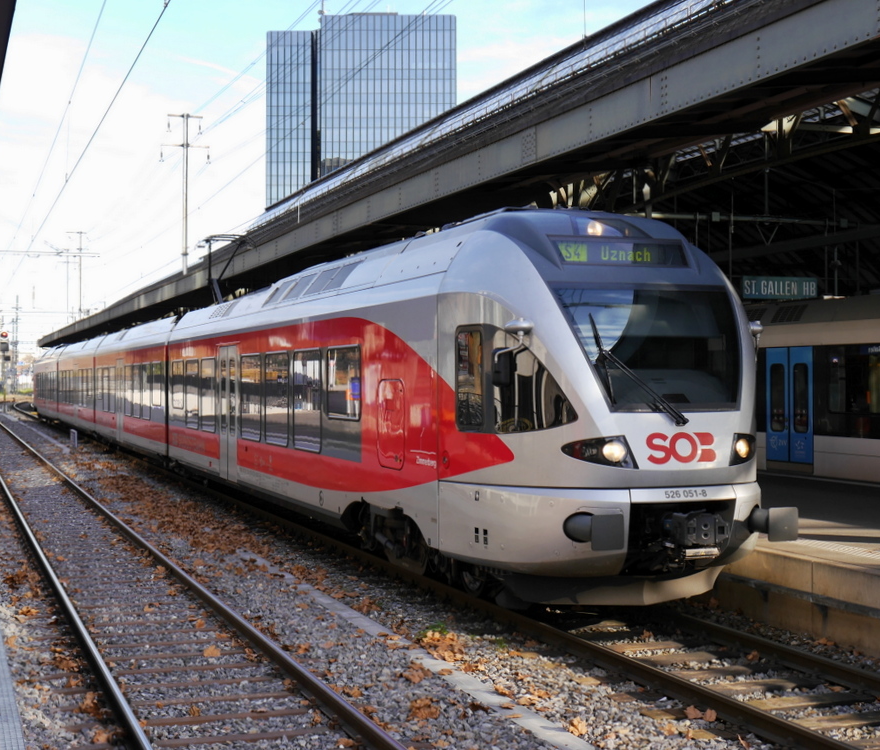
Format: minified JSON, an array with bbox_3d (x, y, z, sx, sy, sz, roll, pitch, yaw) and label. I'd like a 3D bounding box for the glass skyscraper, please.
[{"bbox_3d":[-11.889,-25.062,222.080,28.300,56.600,18.000,0,0,0],"label":"glass skyscraper"}]

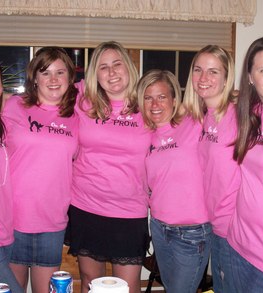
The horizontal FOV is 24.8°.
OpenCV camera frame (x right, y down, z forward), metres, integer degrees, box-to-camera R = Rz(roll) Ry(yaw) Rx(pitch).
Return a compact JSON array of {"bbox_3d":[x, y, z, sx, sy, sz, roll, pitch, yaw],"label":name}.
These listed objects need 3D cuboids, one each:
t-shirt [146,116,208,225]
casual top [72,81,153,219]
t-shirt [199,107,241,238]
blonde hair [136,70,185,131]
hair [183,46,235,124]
[{"bbox_3d":[0.189,0.097,2.510,0.340,0.470,0.240,5,8,32],"label":"t-shirt"},{"bbox_3d":[-0.088,0.030,2.580,0.410,0.560,0.260,0,7,-6],"label":"casual top"},{"bbox_3d":[0.378,0.103,2.570,0.390,0.560,0.260,7,9,42],"label":"t-shirt"},{"bbox_3d":[0.121,-0.196,2.490,0.200,0.250,0.215,2,7,13],"label":"blonde hair"},{"bbox_3d":[0.320,-0.262,2.490,0.205,0.315,0.220,3,7,18],"label":"hair"}]

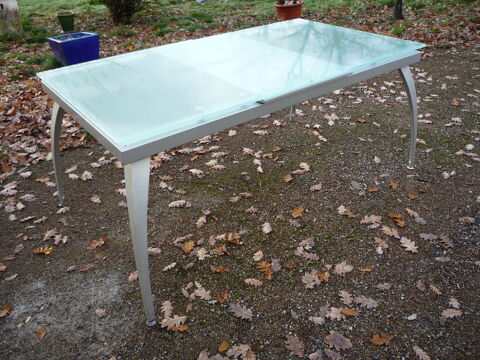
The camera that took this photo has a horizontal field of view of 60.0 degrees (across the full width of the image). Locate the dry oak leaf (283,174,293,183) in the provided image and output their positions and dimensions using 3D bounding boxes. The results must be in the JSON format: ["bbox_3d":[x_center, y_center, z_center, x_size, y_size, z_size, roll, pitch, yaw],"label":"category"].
[{"bbox_3d":[0.297,-0.015,2.571,0.051,0.016,0.090,22,39,31],"label":"dry oak leaf"}]

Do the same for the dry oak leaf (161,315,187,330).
[{"bbox_3d":[-0.262,0.555,1.632,0.101,0.020,0.055,-12,34,-16],"label":"dry oak leaf"}]

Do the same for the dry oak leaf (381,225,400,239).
[{"bbox_3d":[0.771,0.266,2.138,0.058,0.018,0.115,-16,35,-22],"label":"dry oak leaf"}]

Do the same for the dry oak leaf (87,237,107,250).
[{"bbox_3d":[-0.705,0.305,2.035,0.058,0.025,0.095,26,42,36],"label":"dry oak leaf"}]

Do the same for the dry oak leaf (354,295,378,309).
[{"bbox_3d":[0.530,0.511,1.745,0.096,0.020,0.060,12,34,19],"label":"dry oak leaf"}]

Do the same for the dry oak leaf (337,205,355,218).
[{"bbox_3d":[0.567,0.168,2.204,0.096,0.025,0.066,24,40,34],"label":"dry oak leaf"}]

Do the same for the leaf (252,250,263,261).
[{"bbox_3d":[0.085,0.362,1.984,0.068,0.016,0.045,-23,38,-30],"label":"leaf"}]

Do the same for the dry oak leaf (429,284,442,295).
[{"bbox_3d":[0.839,0.470,1.792,0.024,0.016,0.061,-11,34,-16],"label":"dry oak leaf"}]

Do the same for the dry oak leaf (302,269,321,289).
[{"bbox_3d":[0.321,0.440,1.857,0.073,0.025,0.115,12,35,20],"label":"dry oak leaf"}]

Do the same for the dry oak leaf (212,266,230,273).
[{"bbox_3d":[-0.087,0.409,1.914,0.088,0.016,0.034,4,33,8],"label":"dry oak leaf"}]

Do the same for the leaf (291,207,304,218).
[{"bbox_3d":[0.308,0.172,2.212,0.061,0.020,0.082,5,33,10],"label":"leaf"}]

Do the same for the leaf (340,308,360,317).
[{"bbox_3d":[0.454,0.542,1.708,0.080,0.016,0.036,8,33,15],"label":"leaf"}]

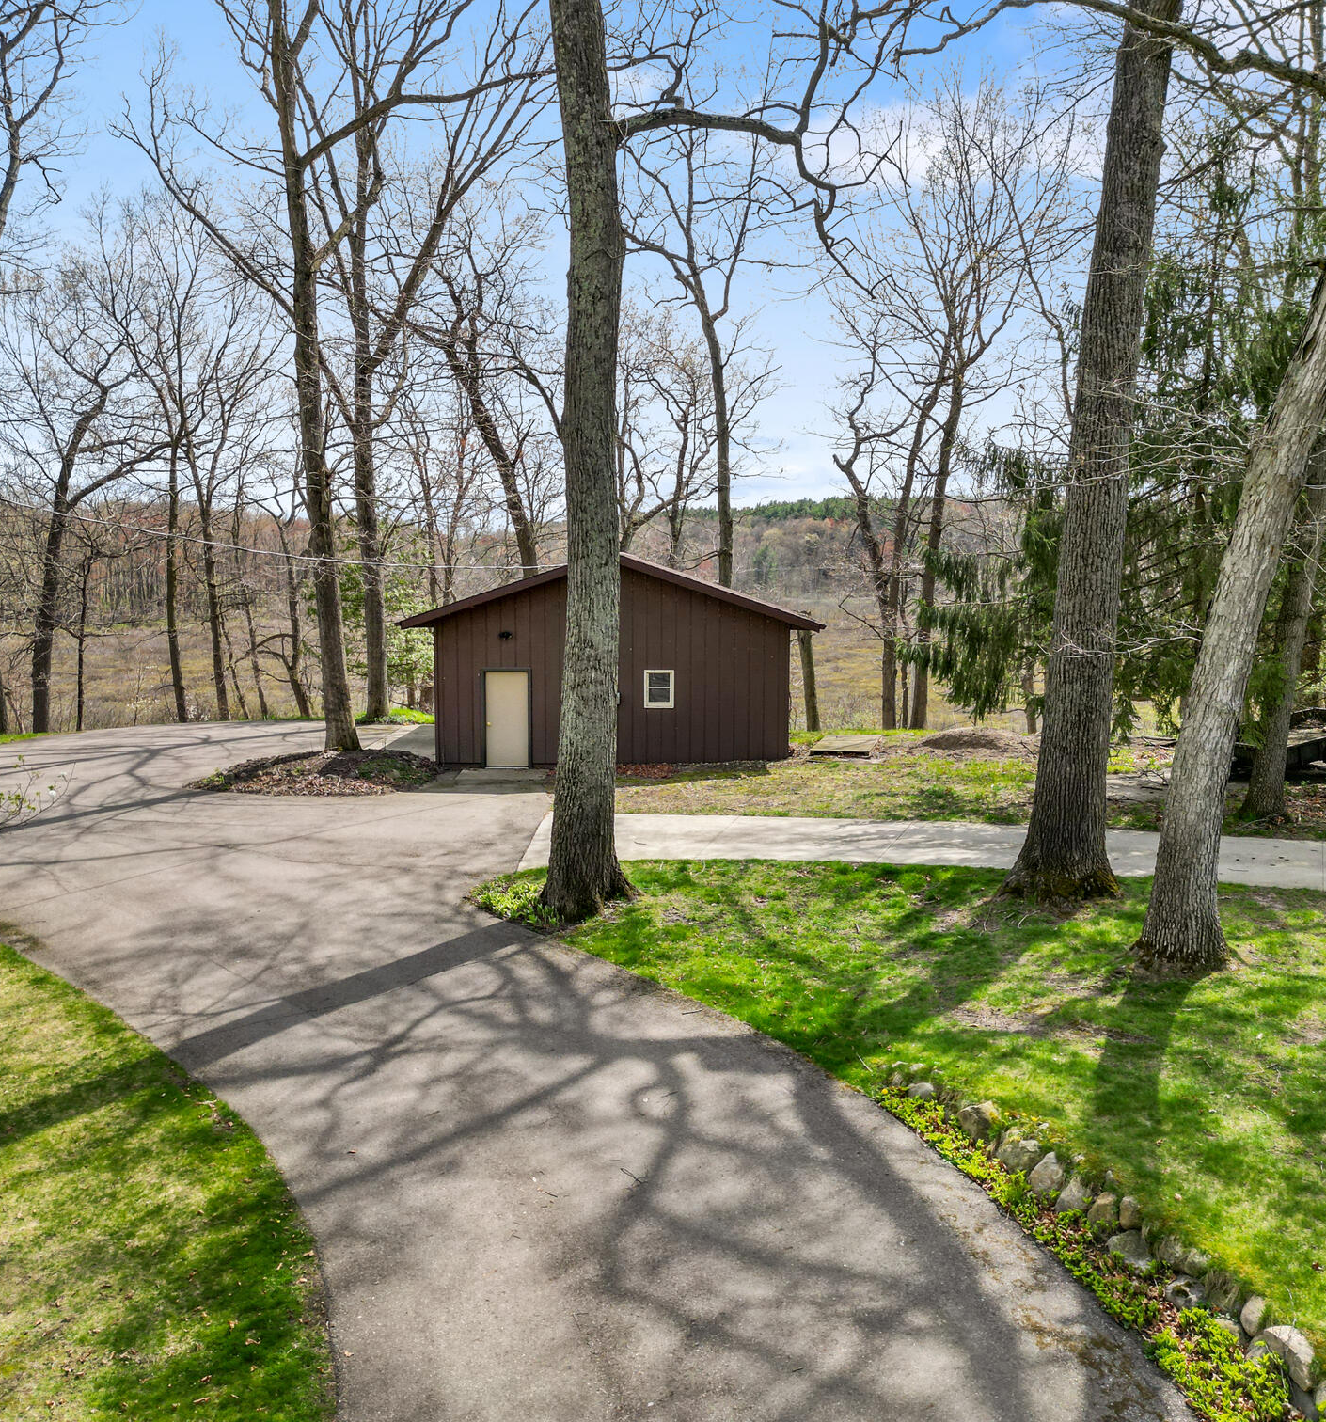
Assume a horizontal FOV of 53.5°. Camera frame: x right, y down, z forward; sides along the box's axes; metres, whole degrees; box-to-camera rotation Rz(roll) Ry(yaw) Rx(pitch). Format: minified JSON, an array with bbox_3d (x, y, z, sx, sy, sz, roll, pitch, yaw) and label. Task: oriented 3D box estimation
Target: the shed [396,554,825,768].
[{"bbox_3d":[-0.986,-1.435,30.908,8.803,4.488,7.700,0,7,1],"label":"shed"}]

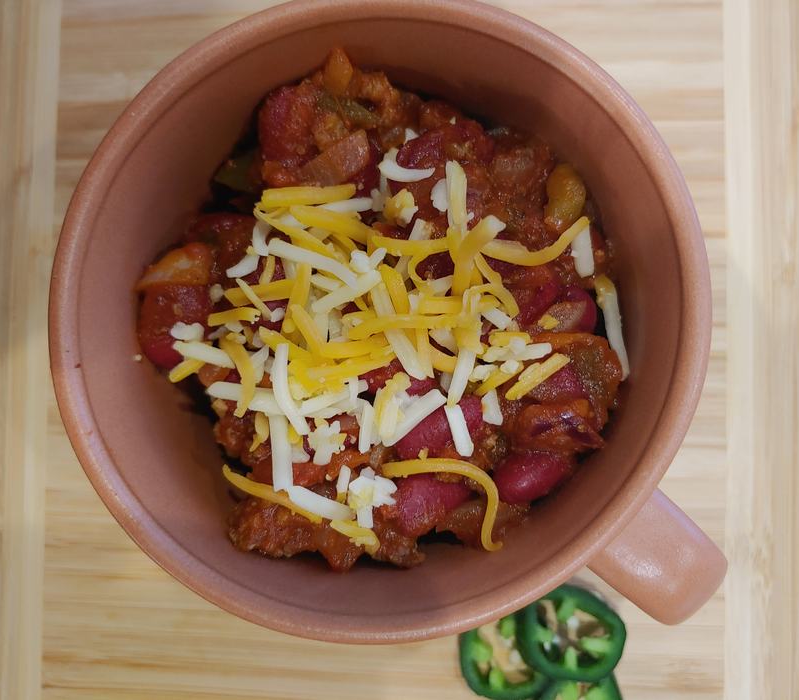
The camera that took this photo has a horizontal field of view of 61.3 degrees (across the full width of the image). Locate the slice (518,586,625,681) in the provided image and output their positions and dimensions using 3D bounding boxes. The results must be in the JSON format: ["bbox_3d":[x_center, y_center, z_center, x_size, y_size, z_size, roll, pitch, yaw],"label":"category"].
[{"bbox_3d":[0.047,0.077,0.184,0.028,0.006,0.025,0,84,-4],"label":"slice"}]

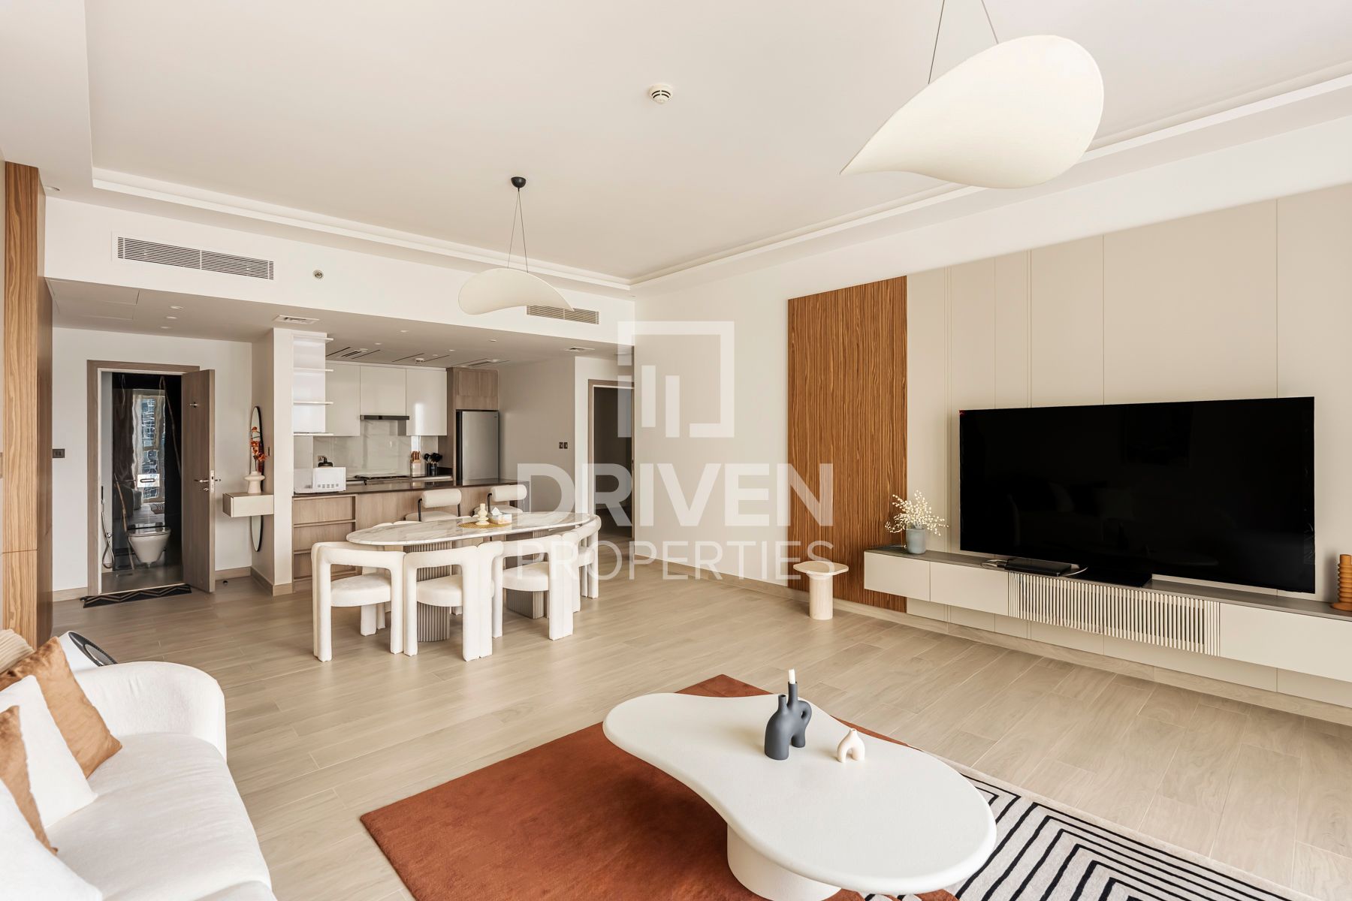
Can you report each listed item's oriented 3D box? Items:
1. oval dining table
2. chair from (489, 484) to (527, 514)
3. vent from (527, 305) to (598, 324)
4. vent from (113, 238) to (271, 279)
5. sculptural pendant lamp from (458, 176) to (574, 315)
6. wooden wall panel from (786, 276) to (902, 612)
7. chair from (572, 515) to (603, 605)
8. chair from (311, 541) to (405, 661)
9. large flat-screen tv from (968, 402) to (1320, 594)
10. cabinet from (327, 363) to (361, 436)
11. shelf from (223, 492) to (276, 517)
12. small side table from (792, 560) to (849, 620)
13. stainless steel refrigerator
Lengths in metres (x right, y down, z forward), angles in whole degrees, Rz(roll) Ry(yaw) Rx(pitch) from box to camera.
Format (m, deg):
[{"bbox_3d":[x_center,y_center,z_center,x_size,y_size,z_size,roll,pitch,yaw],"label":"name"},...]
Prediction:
[{"bbox_3d":[-1.558,0.964,4.712,1.920,0.760,1.070,-1,1,-43],"label":"oval dining table"},{"bbox_3d":[-1.958,0.839,6.645,0.500,0.930,0.540,-1,1,-43],"label":"chair"},{"bbox_3d":[-1.146,-1.397,6.149,0.870,0.145,0.050,-2,2,-43],"label":"vent"},{"bbox_3d":[-3.371,-1.348,4.265,0.880,0.140,0.045,-1,1,-43],"label":"vent"},{"bbox_3d":[-0.992,-1.287,3.796,0.740,0.860,0.460,-1,2,-12],"label":"sculptural pendant lamp"},{"bbox_3d":[1.364,-0.045,4.953,0.040,2.560,1.100,-1,1,-43],"label":"wooden wall panel"},{"bbox_3d":[-0.926,0.948,5.244,0.540,0.760,0.640,-1,1,-43],"label":"chair"},{"bbox_3d":[-2.221,0.995,4.151,0.550,0.770,0.650,-2,2,-43],"label":"chair"},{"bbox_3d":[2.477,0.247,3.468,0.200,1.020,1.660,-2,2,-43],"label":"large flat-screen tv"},{"bbox_3d":[-4.588,-0.662,8.050,0.580,0.940,0.350,-1,1,-43],"label":"cabinet"},{"bbox_3d":[-4.001,0.498,5.619,0.320,0.173,0.530,-1,1,-43],"label":"shelf"},{"bbox_3d":[1.159,1.125,4.782,0.430,0.400,0.430,-1,1,-43],"label":"small side table"},{"bbox_3d":[-3.069,0.347,9.057,0.600,1.830,0.660,-2,2,-43],"label":"stainless steel refrigerator"}]

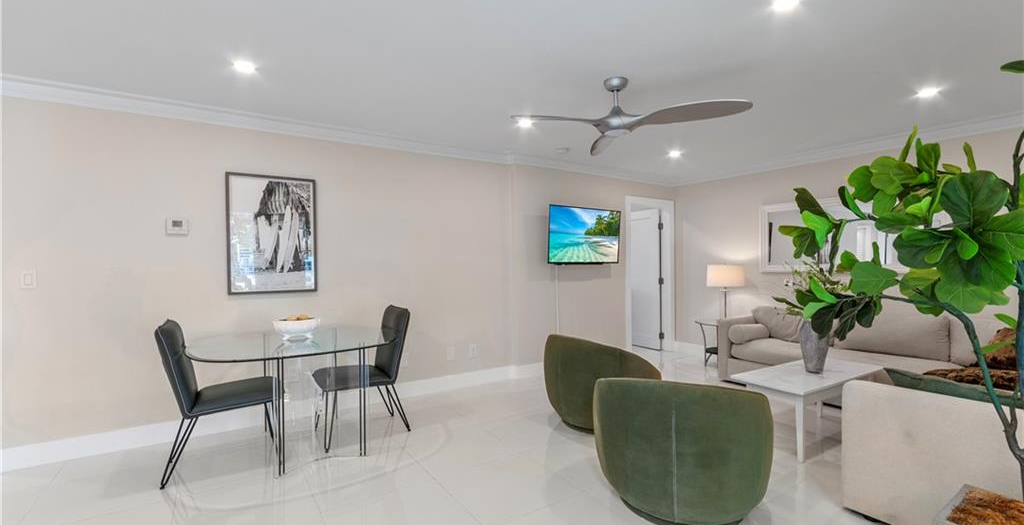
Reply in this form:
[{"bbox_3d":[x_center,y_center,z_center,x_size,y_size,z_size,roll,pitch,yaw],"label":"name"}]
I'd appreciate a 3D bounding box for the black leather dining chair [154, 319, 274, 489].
[{"bbox_3d":[-1.847,0.829,2.745,0.630,0.920,0.460,-1,0,-32],"label":"black leather dining chair"}]

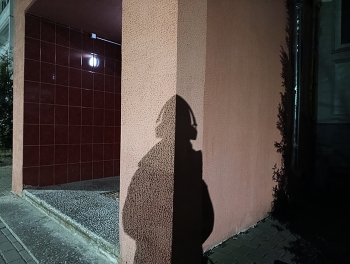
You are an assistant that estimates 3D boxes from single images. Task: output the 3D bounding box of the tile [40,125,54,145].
[{"bbox_3d":[-1.878,0.045,3.416,0.010,0.300,0.200,2,1,43],"label":"tile"}]

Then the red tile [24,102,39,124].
[{"bbox_3d":[-2.012,-0.257,3.266,0.010,0.300,0.200,2,1,43],"label":"red tile"}]

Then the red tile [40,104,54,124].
[{"bbox_3d":[-1.877,-0.254,3.426,0.200,0.300,0.010,0,1,-45],"label":"red tile"}]

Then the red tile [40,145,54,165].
[{"bbox_3d":[-1.888,0.347,3.433,0.200,0.300,0.010,0,1,-45],"label":"red tile"}]

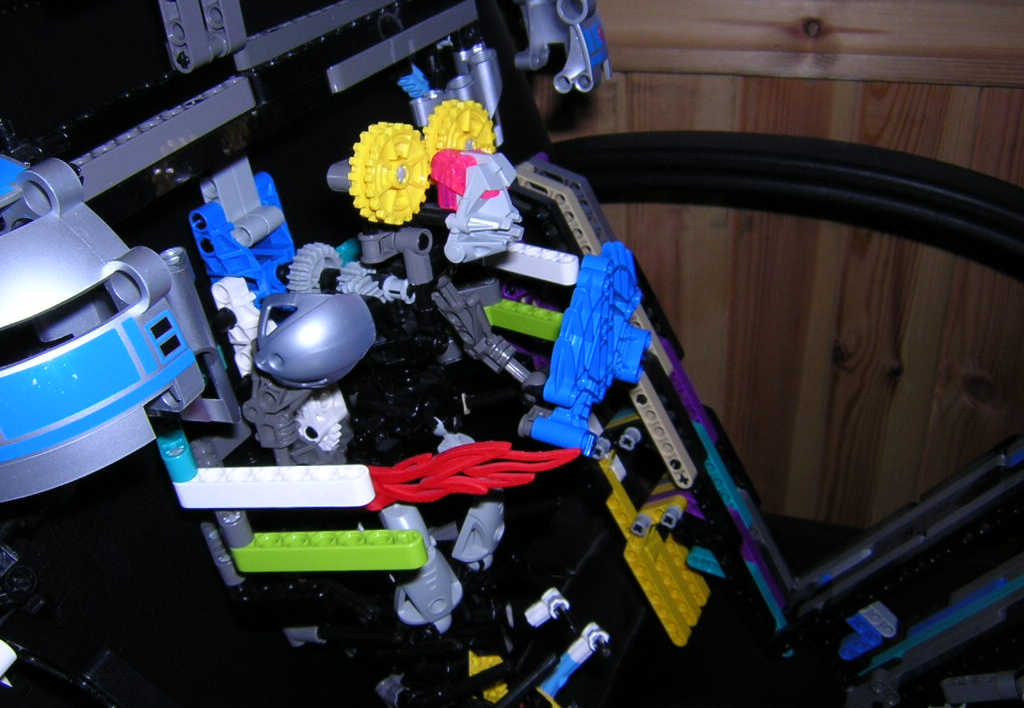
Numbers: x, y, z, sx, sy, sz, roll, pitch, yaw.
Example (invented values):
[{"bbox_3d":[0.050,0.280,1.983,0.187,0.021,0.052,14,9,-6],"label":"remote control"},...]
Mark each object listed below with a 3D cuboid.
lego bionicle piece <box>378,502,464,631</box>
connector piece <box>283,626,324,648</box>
[{"bbox_3d":[-0.028,0.065,0.325,0.021,0.036,0.015,-13,24,-1],"label":"lego bionicle piece"},{"bbox_3d":[-0.070,0.096,0.360,0.015,0.008,0.008,-7,25,2],"label":"connector piece"}]

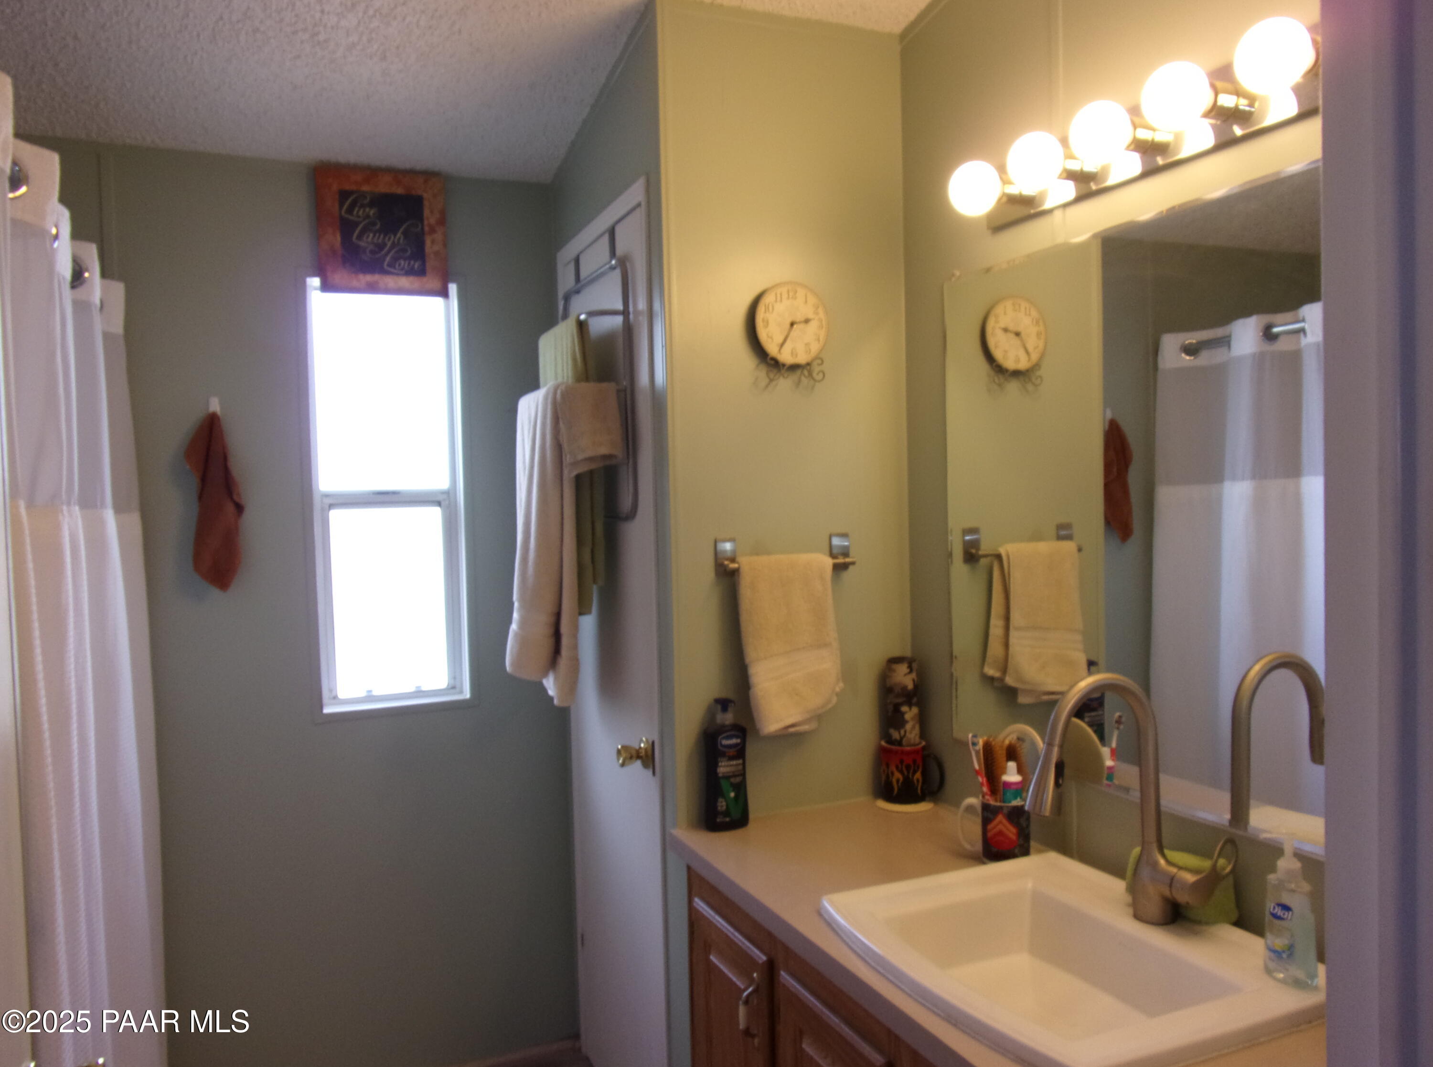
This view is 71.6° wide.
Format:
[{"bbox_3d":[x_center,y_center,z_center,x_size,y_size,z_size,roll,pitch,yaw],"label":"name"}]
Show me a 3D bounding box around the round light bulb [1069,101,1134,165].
[{"bbox_3d":[0.525,-0.547,1.357,0.090,0.086,0.086,-1,2,0],"label":"round light bulb"}]

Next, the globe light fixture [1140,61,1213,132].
[{"bbox_3d":[0.597,-0.568,1.294,0.082,0.082,0.082,-2,2,-26],"label":"globe light fixture"}]

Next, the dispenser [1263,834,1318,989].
[{"bbox_3d":[0.669,0.435,1.160,0.046,0.164,0.061,-2,2,-25],"label":"dispenser"}]

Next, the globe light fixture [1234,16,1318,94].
[{"bbox_3d":[0.633,-0.542,1.127,0.090,0.086,0.086,-2,2,-25],"label":"globe light fixture"}]

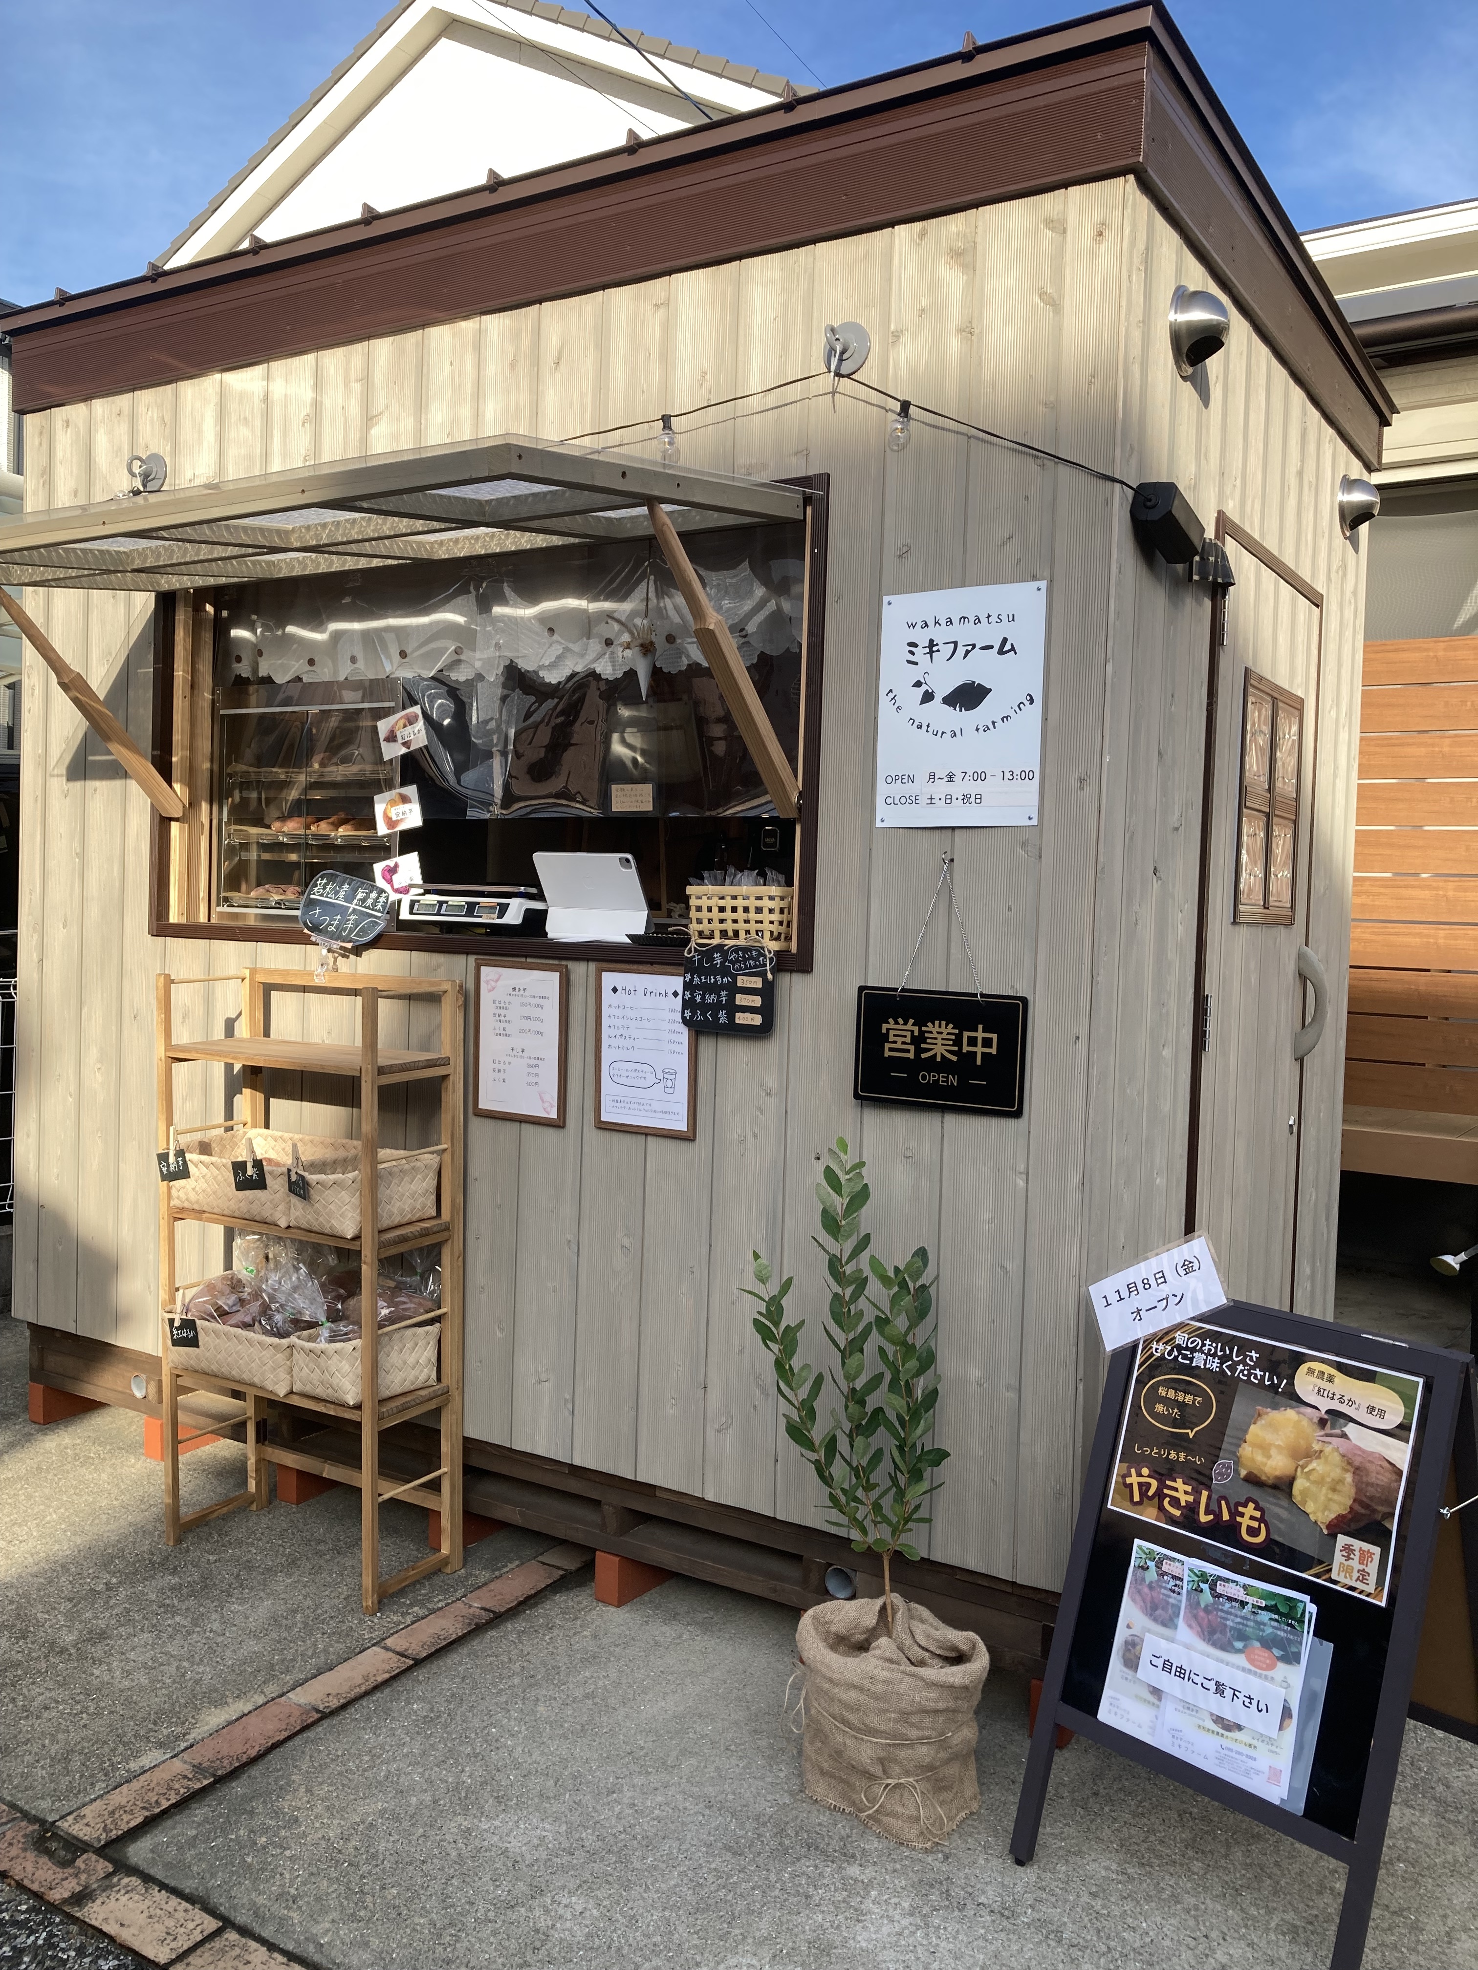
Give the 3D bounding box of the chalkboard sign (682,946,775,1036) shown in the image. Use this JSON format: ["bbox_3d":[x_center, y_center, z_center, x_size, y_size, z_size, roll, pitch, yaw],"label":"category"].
[{"bbox_3d":[-0.019,0.006,2.911,0.198,0.156,0.010,4,3,32],"label":"chalkboard sign"}]

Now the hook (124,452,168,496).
[{"bbox_3d":[-1.389,-1.204,3.715,0.098,0.097,0.075,3,3,32],"label":"hook"}]

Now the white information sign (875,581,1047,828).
[{"bbox_3d":[0.373,-0.470,2.703,0.298,0.401,0.007,4,3,32],"label":"white information sign"}]

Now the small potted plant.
[{"bbox_3d":[0.213,0.757,2.520,0.340,1.035,0.310,2,3,0],"label":"small potted plant"}]

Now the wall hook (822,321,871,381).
[{"bbox_3d":[0.172,-1.115,2.771,0.095,0.096,0.066,4,3,32],"label":"wall hook"}]

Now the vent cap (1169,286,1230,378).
[{"bbox_3d":[0.807,-1.129,2.747,0.084,0.150,0.150,3,3,32],"label":"vent cap"}]

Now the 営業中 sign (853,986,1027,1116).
[{"bbox_3d":[0.337,0.111,2.699,0.310,0.200,0.010,3,3,32],"label":"営業中 sign"}]

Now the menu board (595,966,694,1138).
[{"bbox_3d":[-0.174,0.126,3.027,0.235,0.317,0.015,3,3,32],"label":"menu board"}]

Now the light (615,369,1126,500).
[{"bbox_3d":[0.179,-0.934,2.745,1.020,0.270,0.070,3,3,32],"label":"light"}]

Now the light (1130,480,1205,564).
[{"bbox_3d":[0.718,-0.767,2.650,0.062,0.060,0.175,3,-7,32],"label":"light"}]

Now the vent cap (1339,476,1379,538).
[{"bbox_3d":[1.529,-1.177,3.901,0.084,0.150,0.150,3,3,32],"label":"vent cap"}]

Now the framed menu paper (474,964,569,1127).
[{"bbox_3d":[-0.441,0.116,3.218,0.239,0.323,0.018,4,3,32],"label":"framed menu paper"}]

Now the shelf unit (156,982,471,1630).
[{"bbox_3d":[-0.892,0.595,3.315,0.605,1.222,0.265,4,3,32],"label":"shelf unit"}]

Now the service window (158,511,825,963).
[{"bbox_3d":[-0.601,-0.505,3.350,1.790,0.855,0.120,4,3,32],"label":"service window"}]

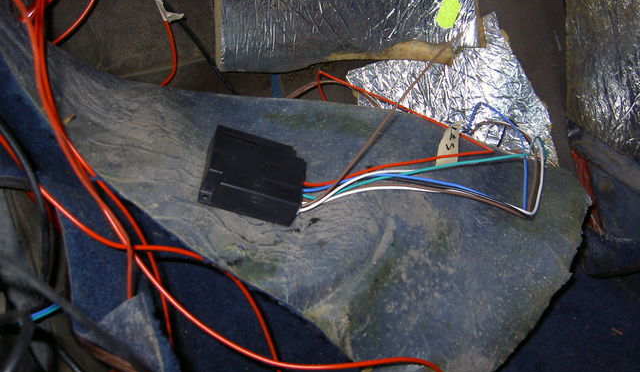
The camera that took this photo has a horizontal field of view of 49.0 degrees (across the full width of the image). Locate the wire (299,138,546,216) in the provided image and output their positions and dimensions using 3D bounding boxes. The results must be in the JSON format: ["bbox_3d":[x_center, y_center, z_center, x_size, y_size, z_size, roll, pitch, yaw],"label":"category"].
[{"bbox_3d":[0.080,-0.007,0.575,0.194,0.025,0.057,1,53,-1],"label":"wire"}]

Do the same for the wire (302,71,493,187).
[{"bbox_3d":[0.061,-0.050,0.600,0.151,0.035,0.097,1,53,-1],"label":"wire"}]

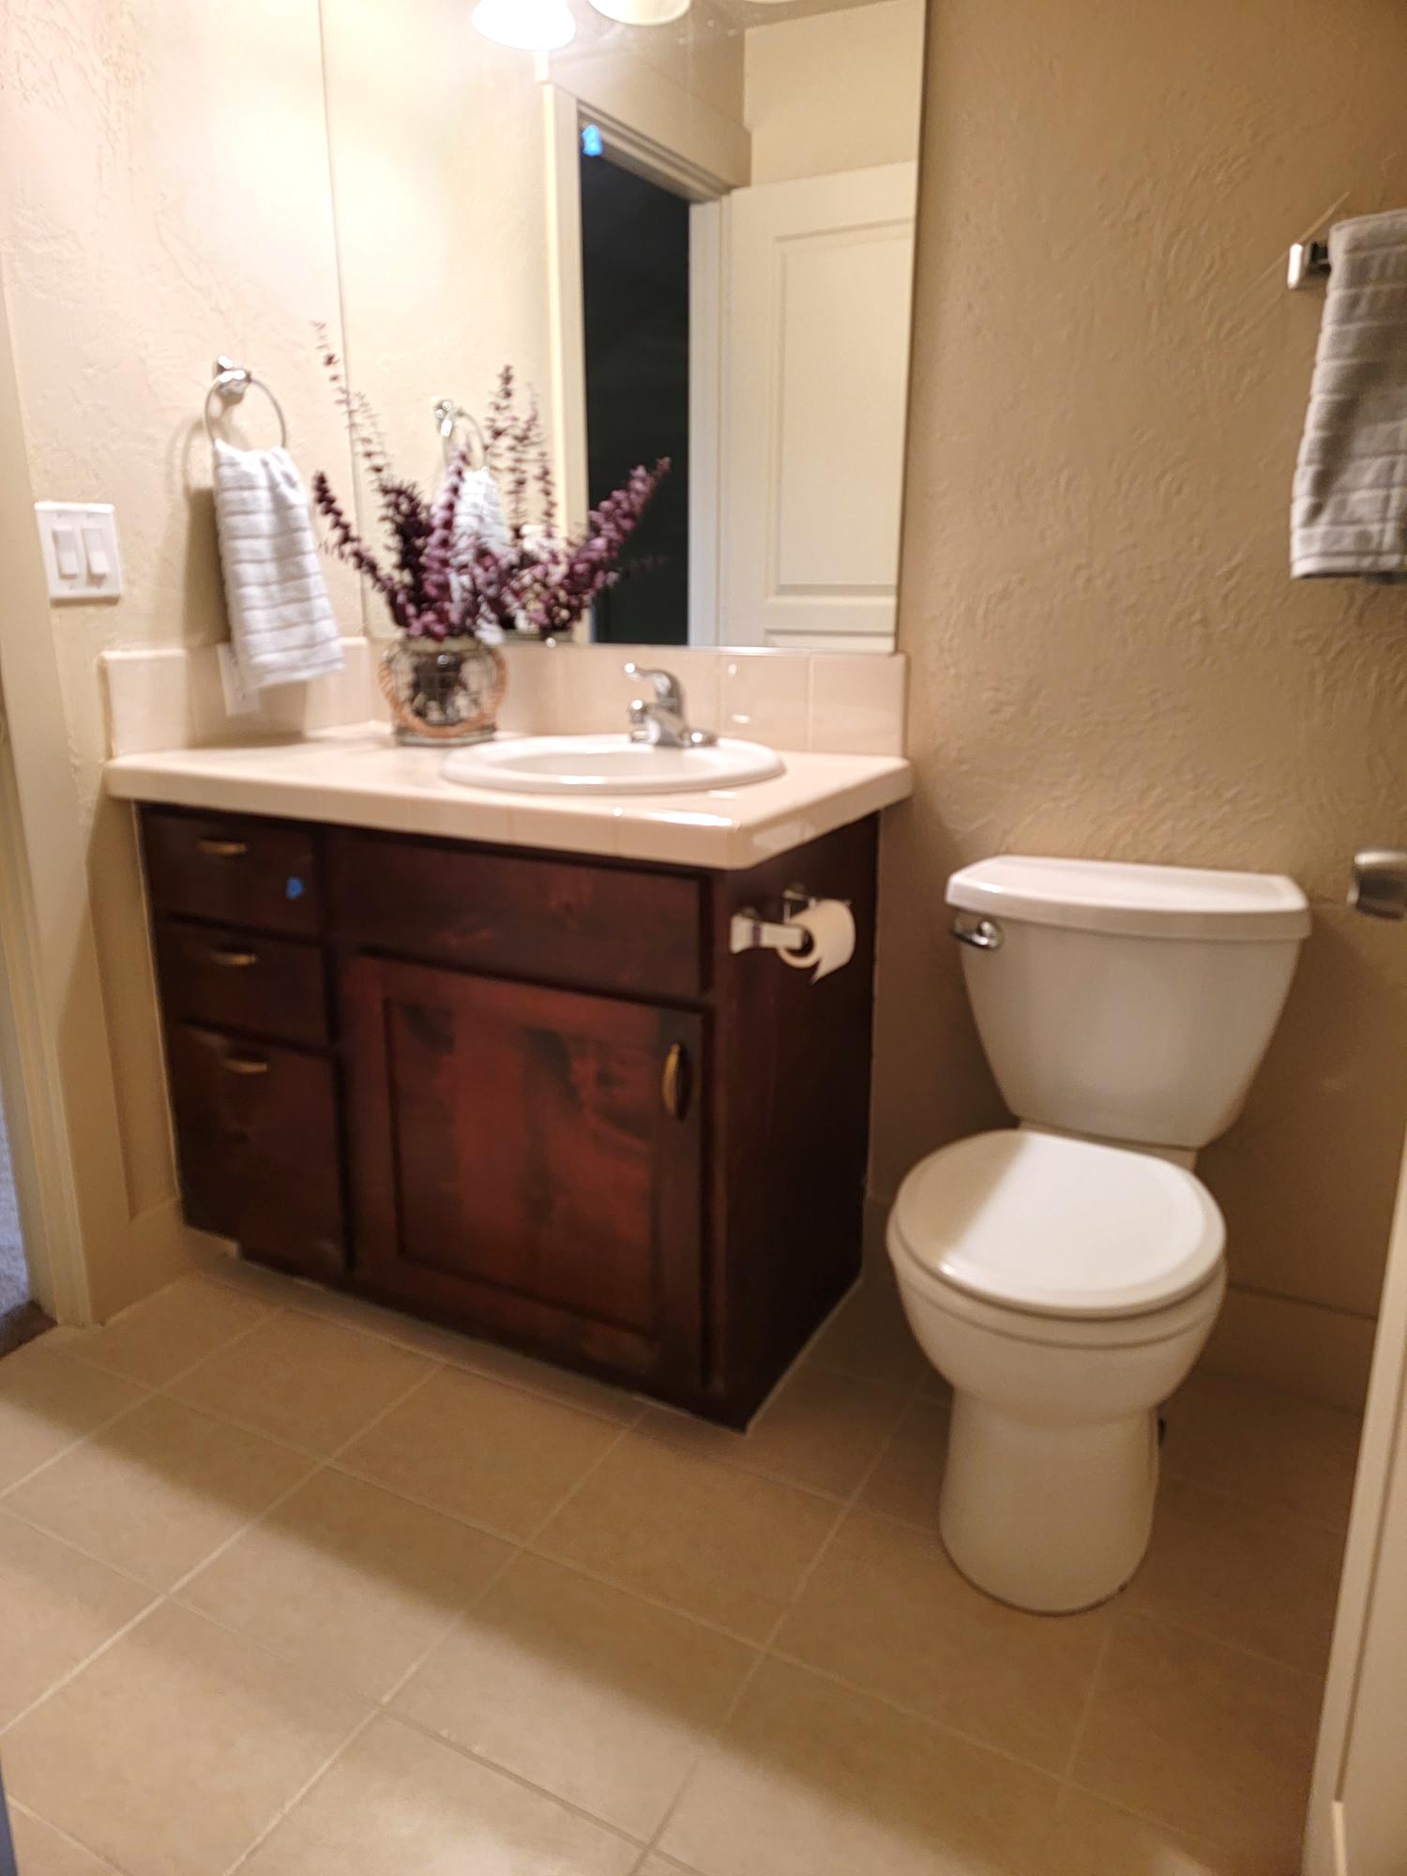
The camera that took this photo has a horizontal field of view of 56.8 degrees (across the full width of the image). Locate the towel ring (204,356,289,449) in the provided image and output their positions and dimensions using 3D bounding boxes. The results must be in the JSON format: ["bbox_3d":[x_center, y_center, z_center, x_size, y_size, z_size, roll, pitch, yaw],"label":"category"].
[{"bbox_3d":[-0.737,-0.821,2.067,0.065,0.182,0.163,9,19,27],"label":"towel ring"}]

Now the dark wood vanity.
[{"bbox_3d":[-0.300,0.178,2.076,1.005,0.825,0.532,9,18,26],"label":"dark wood vanity"}]

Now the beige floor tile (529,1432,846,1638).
[{"bbox_3d":[-0.017,0.764,1.676,0.330,0.010,0.255,9,19,27],"label":"beige floor tile"}]

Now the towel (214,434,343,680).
[{"bbox_3d":[-0.672,-0.591,2.083,0.080,0.370,0.245,9,18,26],"label":"towel"}]

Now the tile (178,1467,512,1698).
[{"bbox_3d":[-0.435,0.784,1.603,0.330,0.010,0.255,9,19,27],"label":"tile"}]

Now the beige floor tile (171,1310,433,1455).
[{"bbox_3d":[-0.611,0.673,1.976,0.330,0.010,0.255,9,19,27],"label":"beige floor tile"}]

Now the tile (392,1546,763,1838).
[{"bbox_3d":[-0.139,0.831,1.451,0.330,0.010,0.255,9,19,27],"label":"tile"}]

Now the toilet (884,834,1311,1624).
[{"bbox_3d":[0.453,0.355,1.591,0.433,0.762,0.697,7,18,23],"label":"toilet"}]

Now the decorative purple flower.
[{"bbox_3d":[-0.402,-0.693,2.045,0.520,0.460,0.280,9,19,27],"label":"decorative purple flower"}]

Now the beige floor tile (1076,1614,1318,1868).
[{"bbox_3d":[0.570,0.833,1.333,0.325,0.010,0.255,9,18,27],"label":"beige floor tile"}]

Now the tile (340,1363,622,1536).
[{"bbox_3d":[-0.306,0.699,1.779,0.325,0.010,0.255,9,18,27],"label":"tile"}]

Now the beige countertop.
[{"bbox_3d":[-0.286,-0.237,1.929,1.045,0.055,0.567,9,18,26],"label":"beige countertop"}]

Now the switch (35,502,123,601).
[{"bbox_3d":[-0.874,-0.541,1.828,0.012,0.124,0.119,9,18,26],"label":"switch"}]

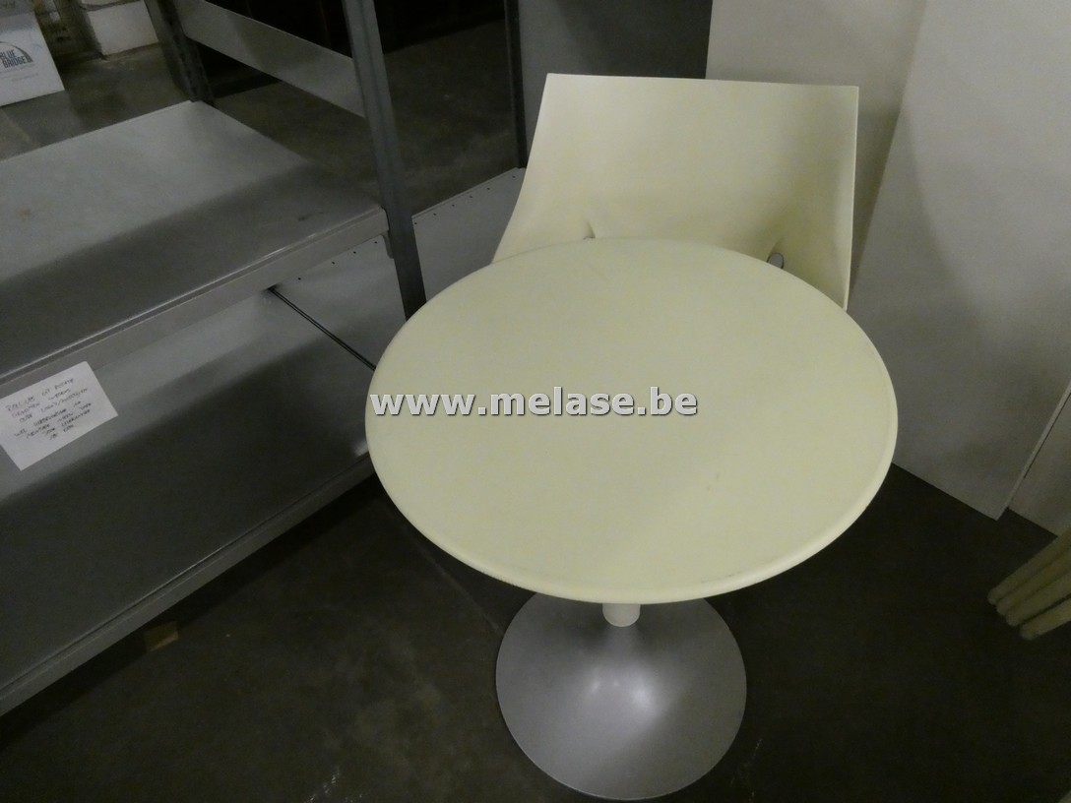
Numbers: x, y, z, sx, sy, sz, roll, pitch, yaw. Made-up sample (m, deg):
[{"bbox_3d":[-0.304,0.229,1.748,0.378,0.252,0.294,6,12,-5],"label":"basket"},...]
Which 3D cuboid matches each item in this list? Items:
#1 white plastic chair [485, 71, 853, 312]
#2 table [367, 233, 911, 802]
[{"bbox_3d":[0.239,-0.121,1.442,0.610,0.780,0.570,9,46,15],"label":"white plastic chair"},{"bbox_3d":[0.128,0.233,1.126,0.600,0.740,0.600,-6,44,0],"label":"table"}]

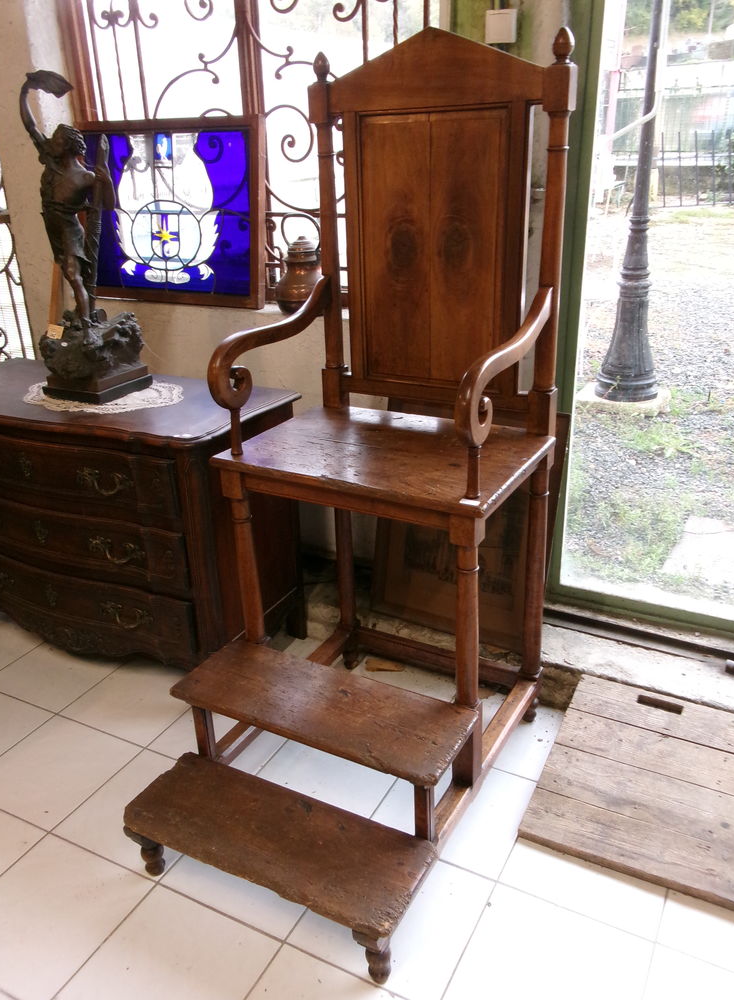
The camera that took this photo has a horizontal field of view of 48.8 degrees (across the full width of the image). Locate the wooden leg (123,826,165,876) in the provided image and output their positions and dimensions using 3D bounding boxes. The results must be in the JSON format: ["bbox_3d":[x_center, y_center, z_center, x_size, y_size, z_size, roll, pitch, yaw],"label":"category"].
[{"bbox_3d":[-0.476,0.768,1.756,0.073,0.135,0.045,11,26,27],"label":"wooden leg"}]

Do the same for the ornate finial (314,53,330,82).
[{"bbox_3d":[-0.102,-0.981,1.833,0.033,0.059,0.033,-1,23,1],"label":"ornate finial"}]

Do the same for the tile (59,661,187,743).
[{"bbox_3d":[-0.658,0.579,2.358,0.323,0.010,0.323,10,26,26],"label":"tile"}]

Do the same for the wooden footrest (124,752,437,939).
[{"bbox_3d":[-0.194,0.695,1.672,0.642,0.036,0.212,11,26,27],"label":"wooden footrest"}]

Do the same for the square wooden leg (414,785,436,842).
[{"bbox_3d":[0.121,0.610,1.645,0.038,0.185,0.036,11,26,27],"label":"square wooden leg"}]

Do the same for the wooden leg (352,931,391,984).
[{"bbox_3d":[0.014,0.855,1.513,0.059,0.135,0.045,11,26,27],"label":"wooden leg"}]

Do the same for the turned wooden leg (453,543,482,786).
[{"bbox_3d":[0.208,0.358,1.687,0.046,0.600,0.046,-1,23,1],"label":"turned wooden leg"}]

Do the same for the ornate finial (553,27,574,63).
[{"bbox_3d":[0.381,-0.881,1.569,0.035,0.062,0.035,11,26,27],"label":"ornate finial"}]

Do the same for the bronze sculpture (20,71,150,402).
[{"bbox_3d":[-0.830,-0.727,2.304,0.244,0.838,0.241,10,26,26],"label":"bronze sculpture"}]

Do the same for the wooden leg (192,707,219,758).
[{"bbox_3d":[-0.378,0.522,1.893,0.038,0.185,0.036,11,26,27],"label":"wooden leg"}]

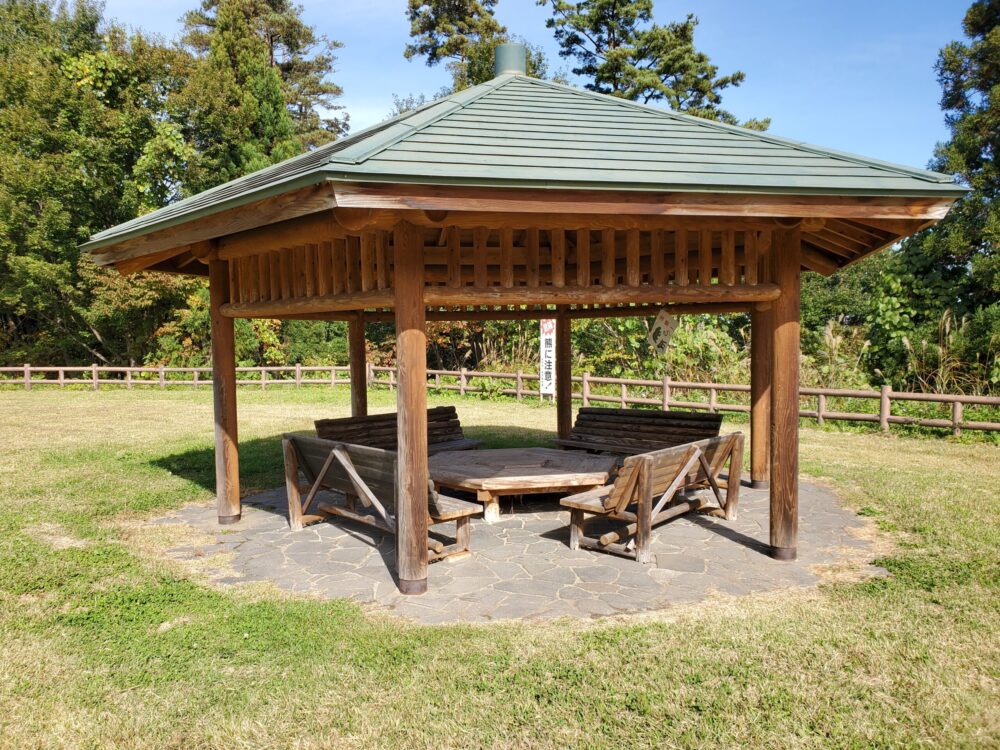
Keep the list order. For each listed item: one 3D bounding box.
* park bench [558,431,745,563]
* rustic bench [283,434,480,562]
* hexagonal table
[{"bbox_3d":[1.296,0.924,6.214,0.719,0.774,1.833,1,3,39],"label":"park bench"},{"bbox_3d":[-0.983,0.916,5.788,0.651,0.769,1.868,-3,4,-42],"label":"rustic bench"},{"bbox_3d":[0.166,1.025,7.211,2.147,0.384,1.860,-1,3,-15],"label":"hexagonal table"}]

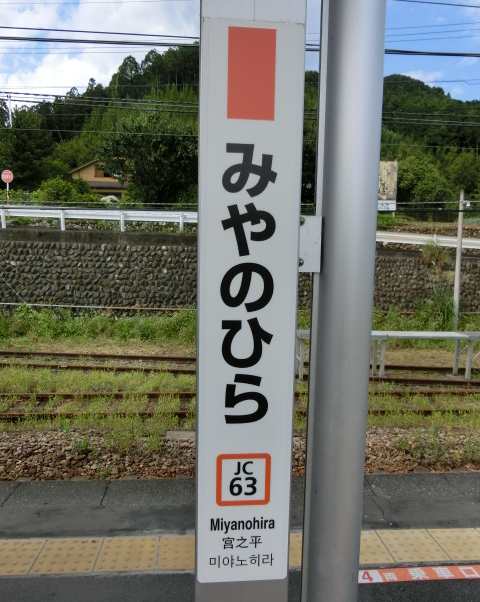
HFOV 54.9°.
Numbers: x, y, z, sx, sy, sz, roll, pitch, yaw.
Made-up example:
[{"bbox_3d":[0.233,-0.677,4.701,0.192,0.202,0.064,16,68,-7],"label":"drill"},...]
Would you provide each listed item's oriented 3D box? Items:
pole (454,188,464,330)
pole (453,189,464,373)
[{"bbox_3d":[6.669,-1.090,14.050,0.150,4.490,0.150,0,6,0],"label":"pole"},{"bbox_3d":[6.260,-0.498,13.208,0.145,5.260,0.145,-1,6,0],"label":"pole"}]

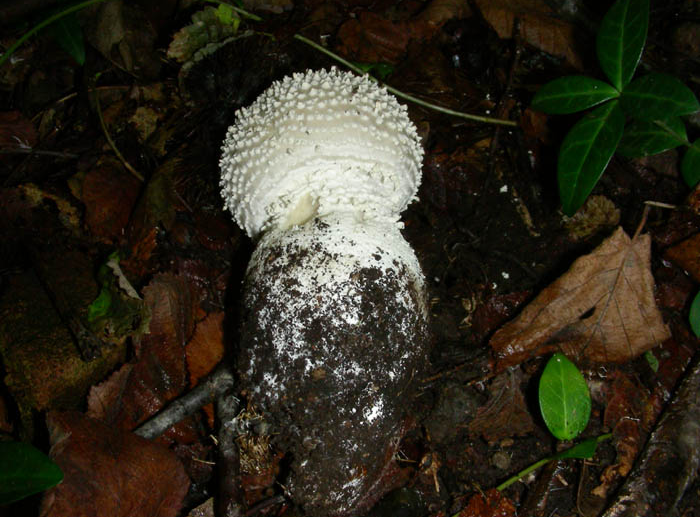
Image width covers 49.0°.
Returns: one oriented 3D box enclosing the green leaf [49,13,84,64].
[{"bbox_3d":[-0.132,-0.104,0.362,0.012,0.006,0.035,-26,69,-11],"label":"green leaf"}]

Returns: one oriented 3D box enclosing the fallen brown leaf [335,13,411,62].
[{"bbox_3d":[0.010,-0.094,0.328,0.031,0.010,0.026,3,64,1],"label":"fallen brown leaf"}]

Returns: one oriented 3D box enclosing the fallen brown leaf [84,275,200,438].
[{"bbox_3d":[-0.080,0.037,0.309,0.039,0.014,0.067,8,67,3],"label":"fallen brown leaf"}]

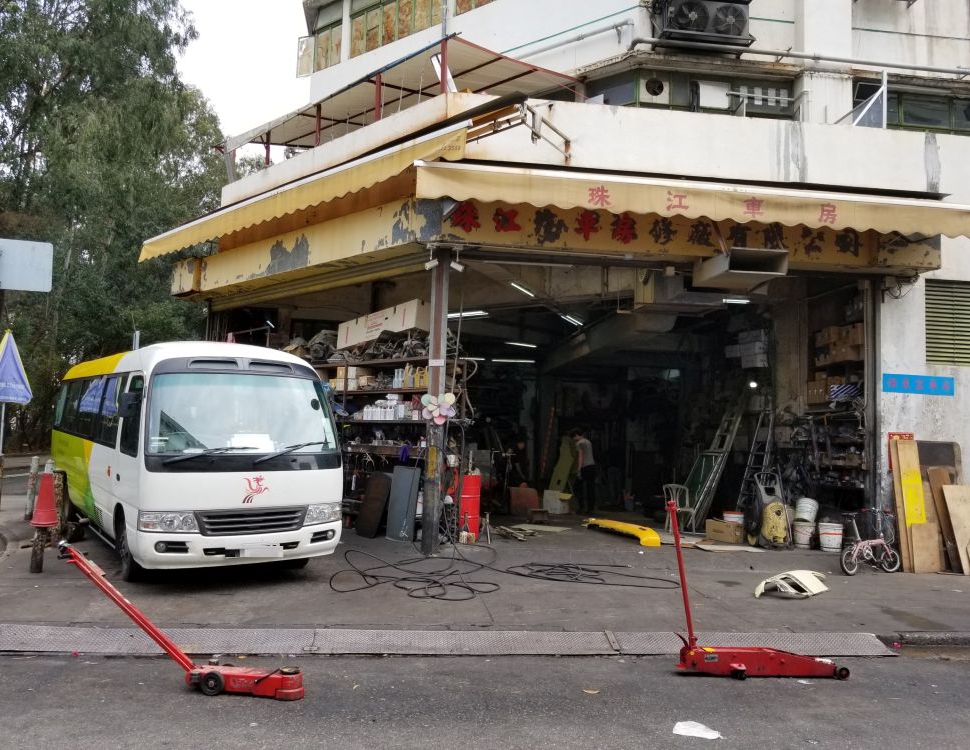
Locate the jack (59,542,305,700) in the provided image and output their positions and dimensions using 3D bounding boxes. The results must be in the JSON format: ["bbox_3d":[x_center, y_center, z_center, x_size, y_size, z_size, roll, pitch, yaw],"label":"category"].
[{"bbox_3d":[-2.055,1.632,5.088,1.739,0.933,0.320,1,-4,3],"label":"jack"}]

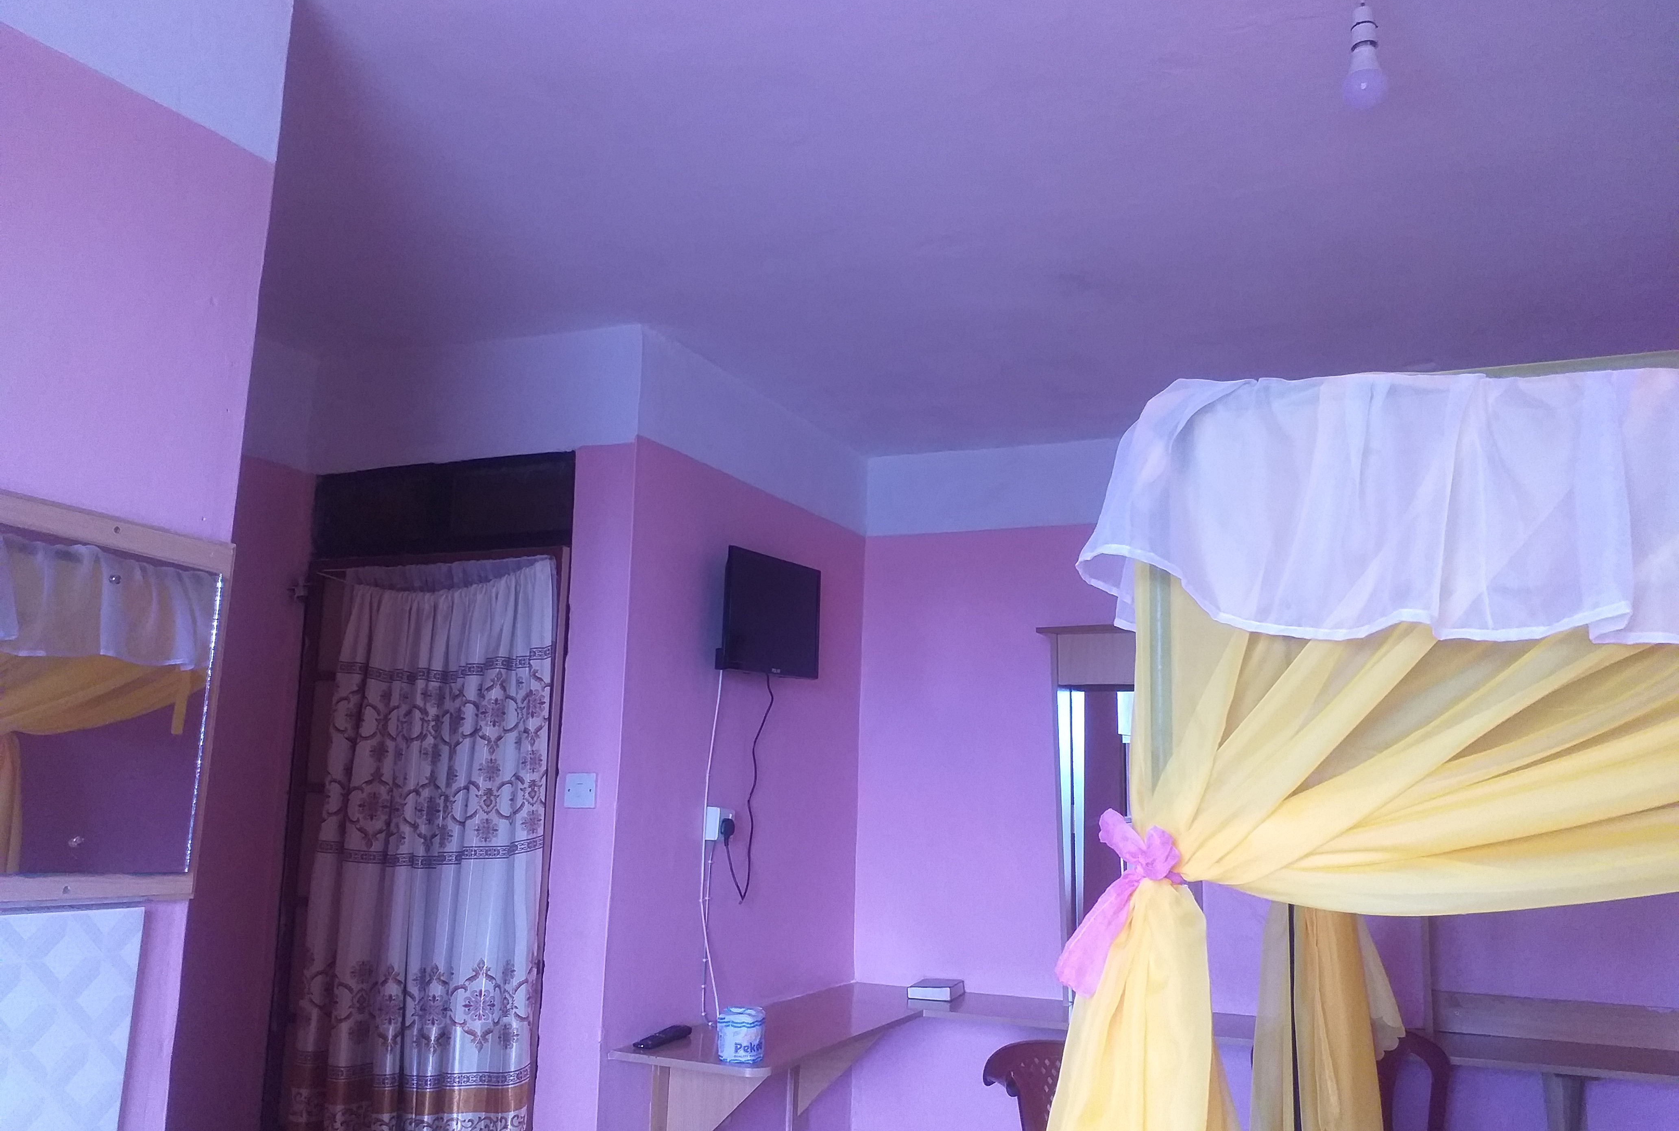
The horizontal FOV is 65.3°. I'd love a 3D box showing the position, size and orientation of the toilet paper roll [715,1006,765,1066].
[{"bbox_3d":[-0.227,1.095,3.049,0.105,0.110,0.105,2,-10,0],"label":"toilet paper roll"}]

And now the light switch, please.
[{"bbox_3d":[-0.637,0.551,3.205,0.086,0.086,0.010,-2,-10,21],"label":"light switch"}]

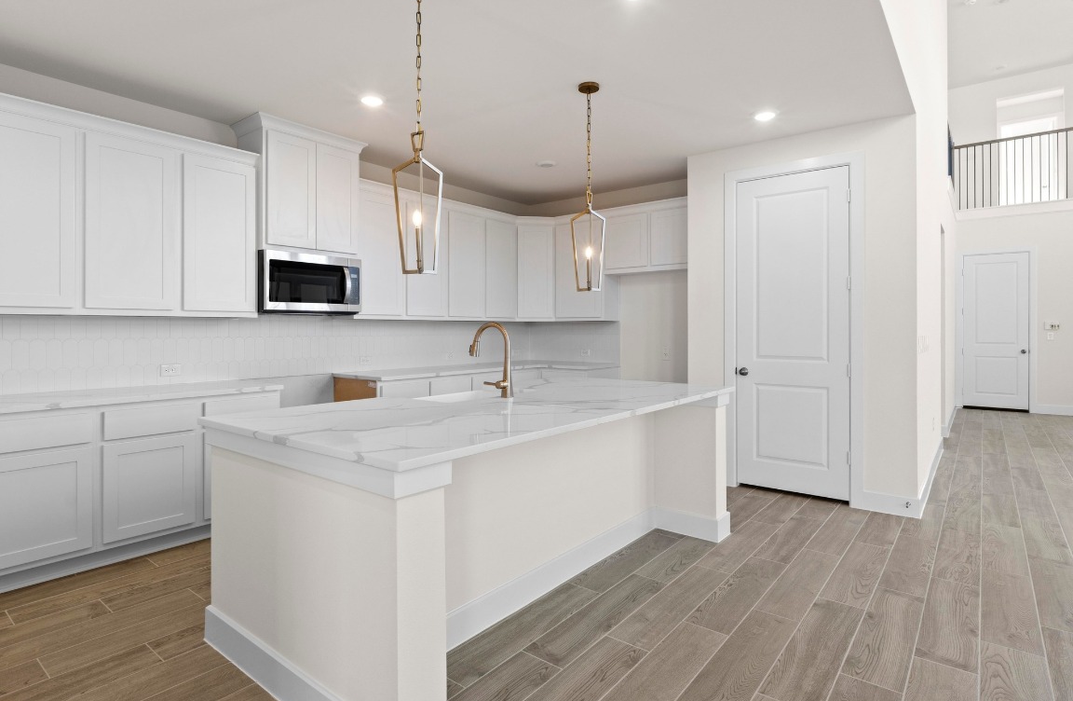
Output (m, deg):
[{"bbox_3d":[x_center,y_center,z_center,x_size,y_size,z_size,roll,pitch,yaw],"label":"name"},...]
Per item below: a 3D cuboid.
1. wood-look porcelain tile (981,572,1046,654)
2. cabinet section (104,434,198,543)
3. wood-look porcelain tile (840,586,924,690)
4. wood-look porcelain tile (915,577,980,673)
[{"bbox_3d":[2.164,1.175,2.595,0.201,0.010,0.901,1,2,38],"label":"wood-look porcelain tile"},{"bbox_3d":[-2.351,0.746,3.314,0.550,0.522,0.452,1,2,38],"label":"cabinet section"},{"bbox_3d":[1.498,1.194,2.409,0.199,0.010,0.904,2,3,38],"label":"wood-look porcelain tile"},{"bbox_3d":[1.845,1.192,2.519,0.200,0.010,0.904,2,3,38],"label":"wood-look porcelain tile"}]

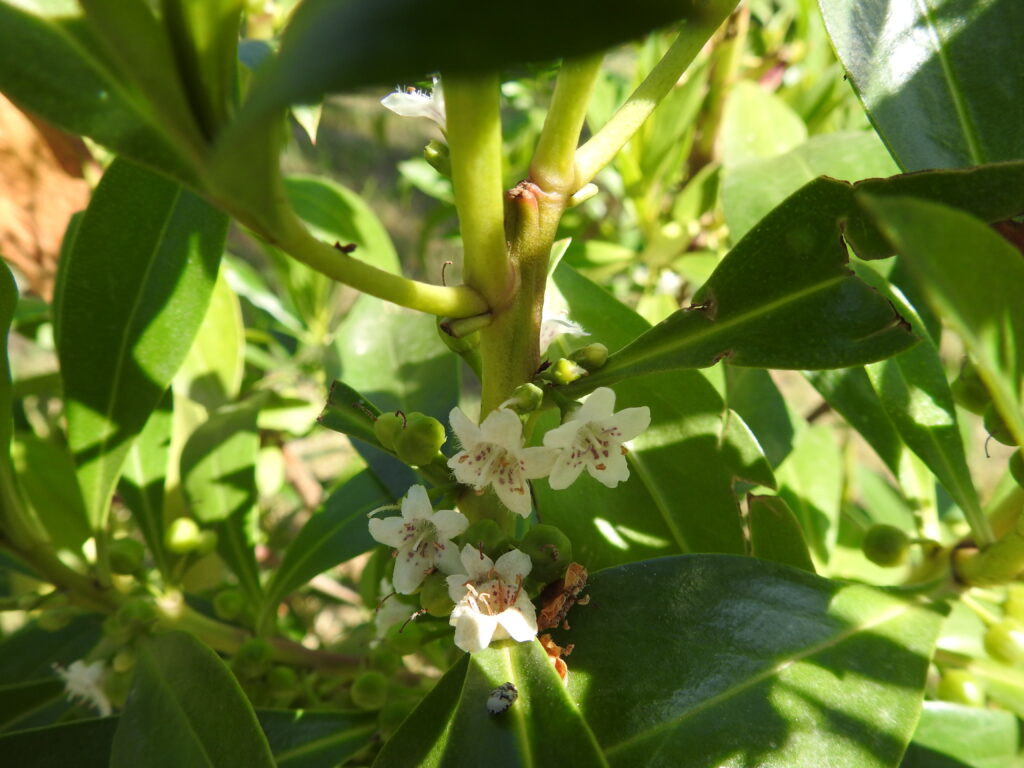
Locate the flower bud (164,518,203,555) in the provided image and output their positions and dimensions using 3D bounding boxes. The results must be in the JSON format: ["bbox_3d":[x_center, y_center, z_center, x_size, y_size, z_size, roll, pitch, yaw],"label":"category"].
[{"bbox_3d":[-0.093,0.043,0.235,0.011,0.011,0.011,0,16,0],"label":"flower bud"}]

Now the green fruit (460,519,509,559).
[{"bbox_3d":[-0.005,0.026,0.140,0.007,0.007,0.007,0,22,0],"label":"green fruit"}]

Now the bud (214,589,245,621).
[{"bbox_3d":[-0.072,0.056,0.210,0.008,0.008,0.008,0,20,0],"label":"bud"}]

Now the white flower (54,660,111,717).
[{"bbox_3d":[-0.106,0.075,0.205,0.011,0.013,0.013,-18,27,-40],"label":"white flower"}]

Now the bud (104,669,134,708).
[{"bbox_3d":[-0.094,0.074,0.200,0.008,0.009,0.008,0,16,0],"label":"bud"}]

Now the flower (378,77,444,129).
[{"bbox_3d":[-0.015,-0.042,0.125,0.009,0.010,0.010,-43,24,10],"label":"flower"}]

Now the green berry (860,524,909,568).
[{"bbox_3d":[0.072,0.031,0.160,0.009,0.008,0.009,0,22,0],"label":"green berry"}]

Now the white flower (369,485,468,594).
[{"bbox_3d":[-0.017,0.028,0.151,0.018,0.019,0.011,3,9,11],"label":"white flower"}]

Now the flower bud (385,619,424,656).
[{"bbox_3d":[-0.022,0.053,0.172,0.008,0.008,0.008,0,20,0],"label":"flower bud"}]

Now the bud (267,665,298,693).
[{"bbox_3d":[-0.044,0.056,0.158,0.006,0.006,0.006,0,24,0],"label":"bud"}]

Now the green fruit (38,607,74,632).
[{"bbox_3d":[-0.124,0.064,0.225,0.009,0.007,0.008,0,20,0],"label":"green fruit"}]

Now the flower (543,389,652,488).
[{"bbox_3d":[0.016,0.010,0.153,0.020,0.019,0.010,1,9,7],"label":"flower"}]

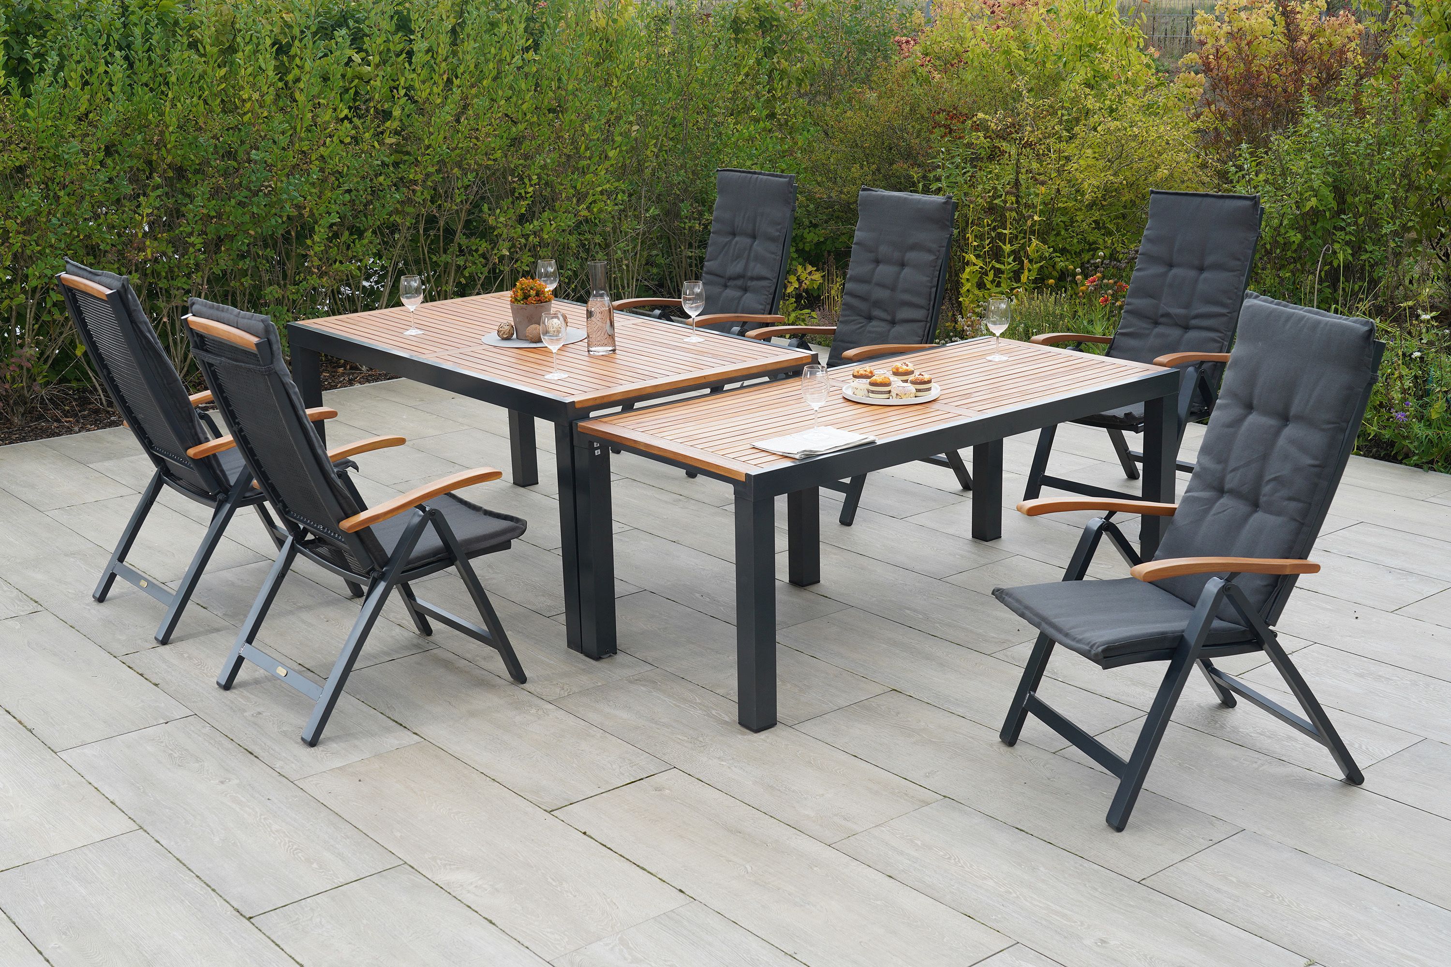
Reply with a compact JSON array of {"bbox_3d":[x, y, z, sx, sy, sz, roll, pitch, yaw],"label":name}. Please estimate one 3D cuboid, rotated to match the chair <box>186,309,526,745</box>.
[{"bbox_3d":[-1.026,0.033,4.561,0.747,1.145,0.583,-13,19,-37],"label":"chair"}]

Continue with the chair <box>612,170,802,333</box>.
[{"bbox_3d":[-0.095,-0.699,6.922,0.700,1.145,0.565,-14,20,-39],"label":"chair"}]

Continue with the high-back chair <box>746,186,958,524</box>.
[{"bbox_3d":[0.478,-0.506,6.188,0.700,1.145,0.565,-14,20,-39],"label":"high-back chair"}]

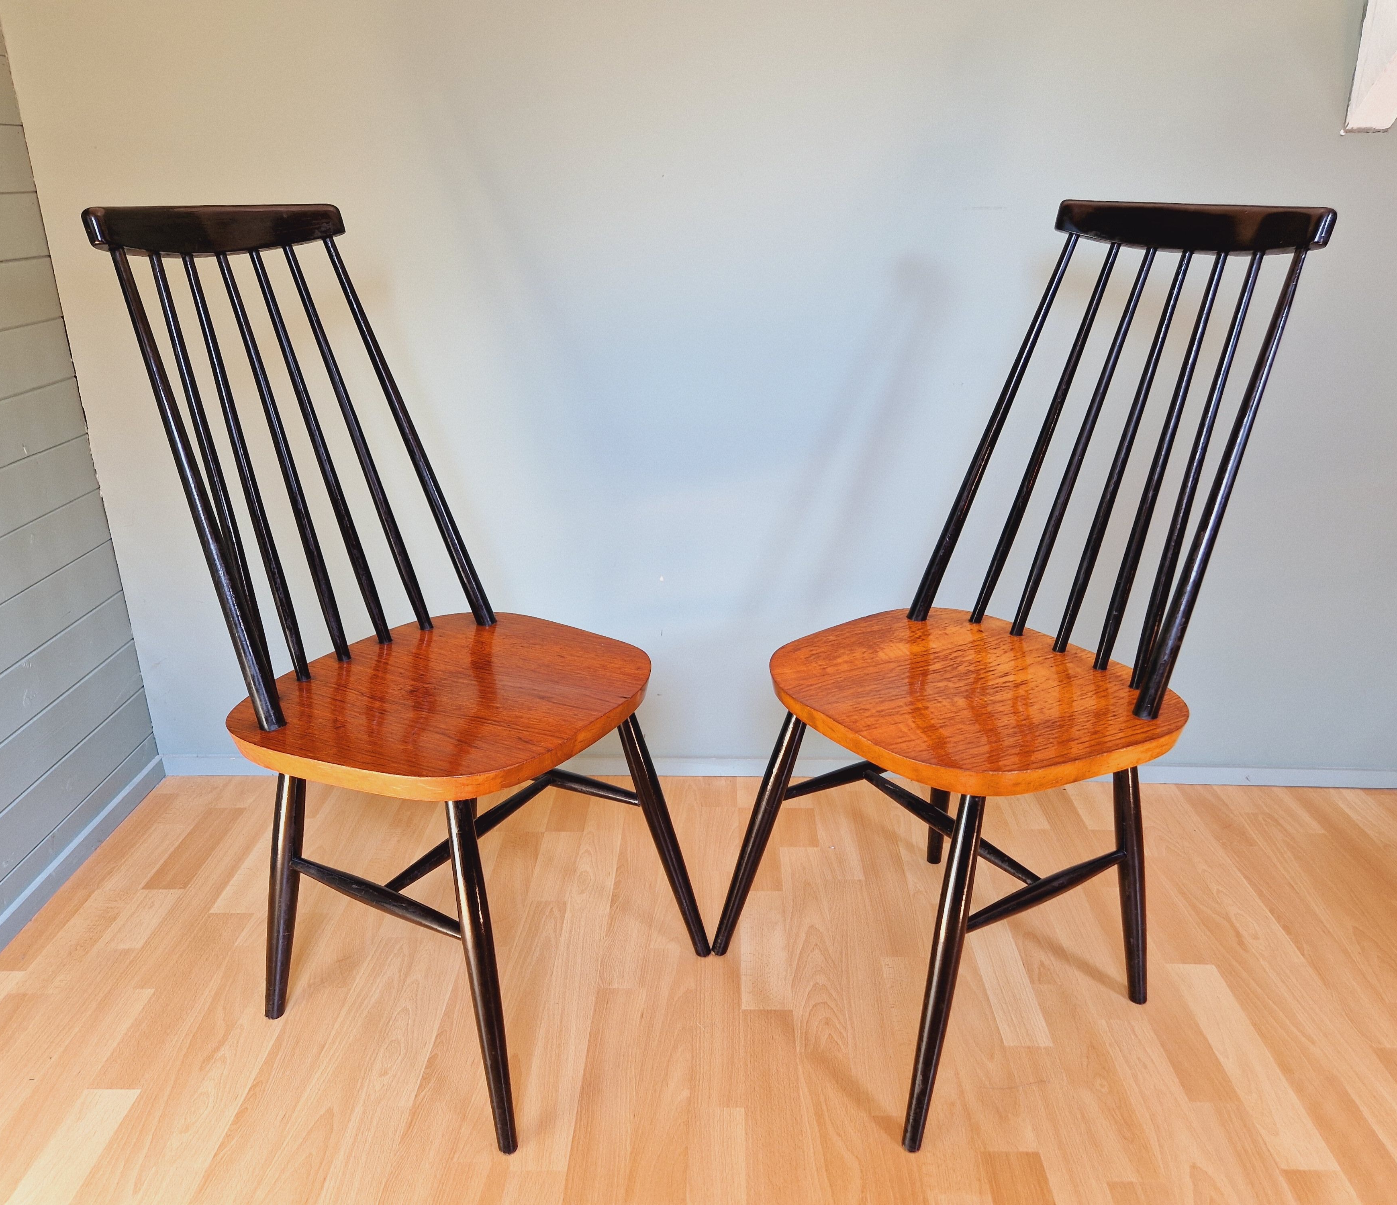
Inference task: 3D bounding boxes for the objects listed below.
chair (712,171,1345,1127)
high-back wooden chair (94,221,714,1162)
[{"bbox_3d":[0.361,0.038,1.299,0.565,0.975,0.440,-14,25,-31],"label":"chair"},{"bbox_3d":[-0.335,0.043,1.287,0.565,0.975,0.440,13,25,29],"label":"high-back wooden chair"}]

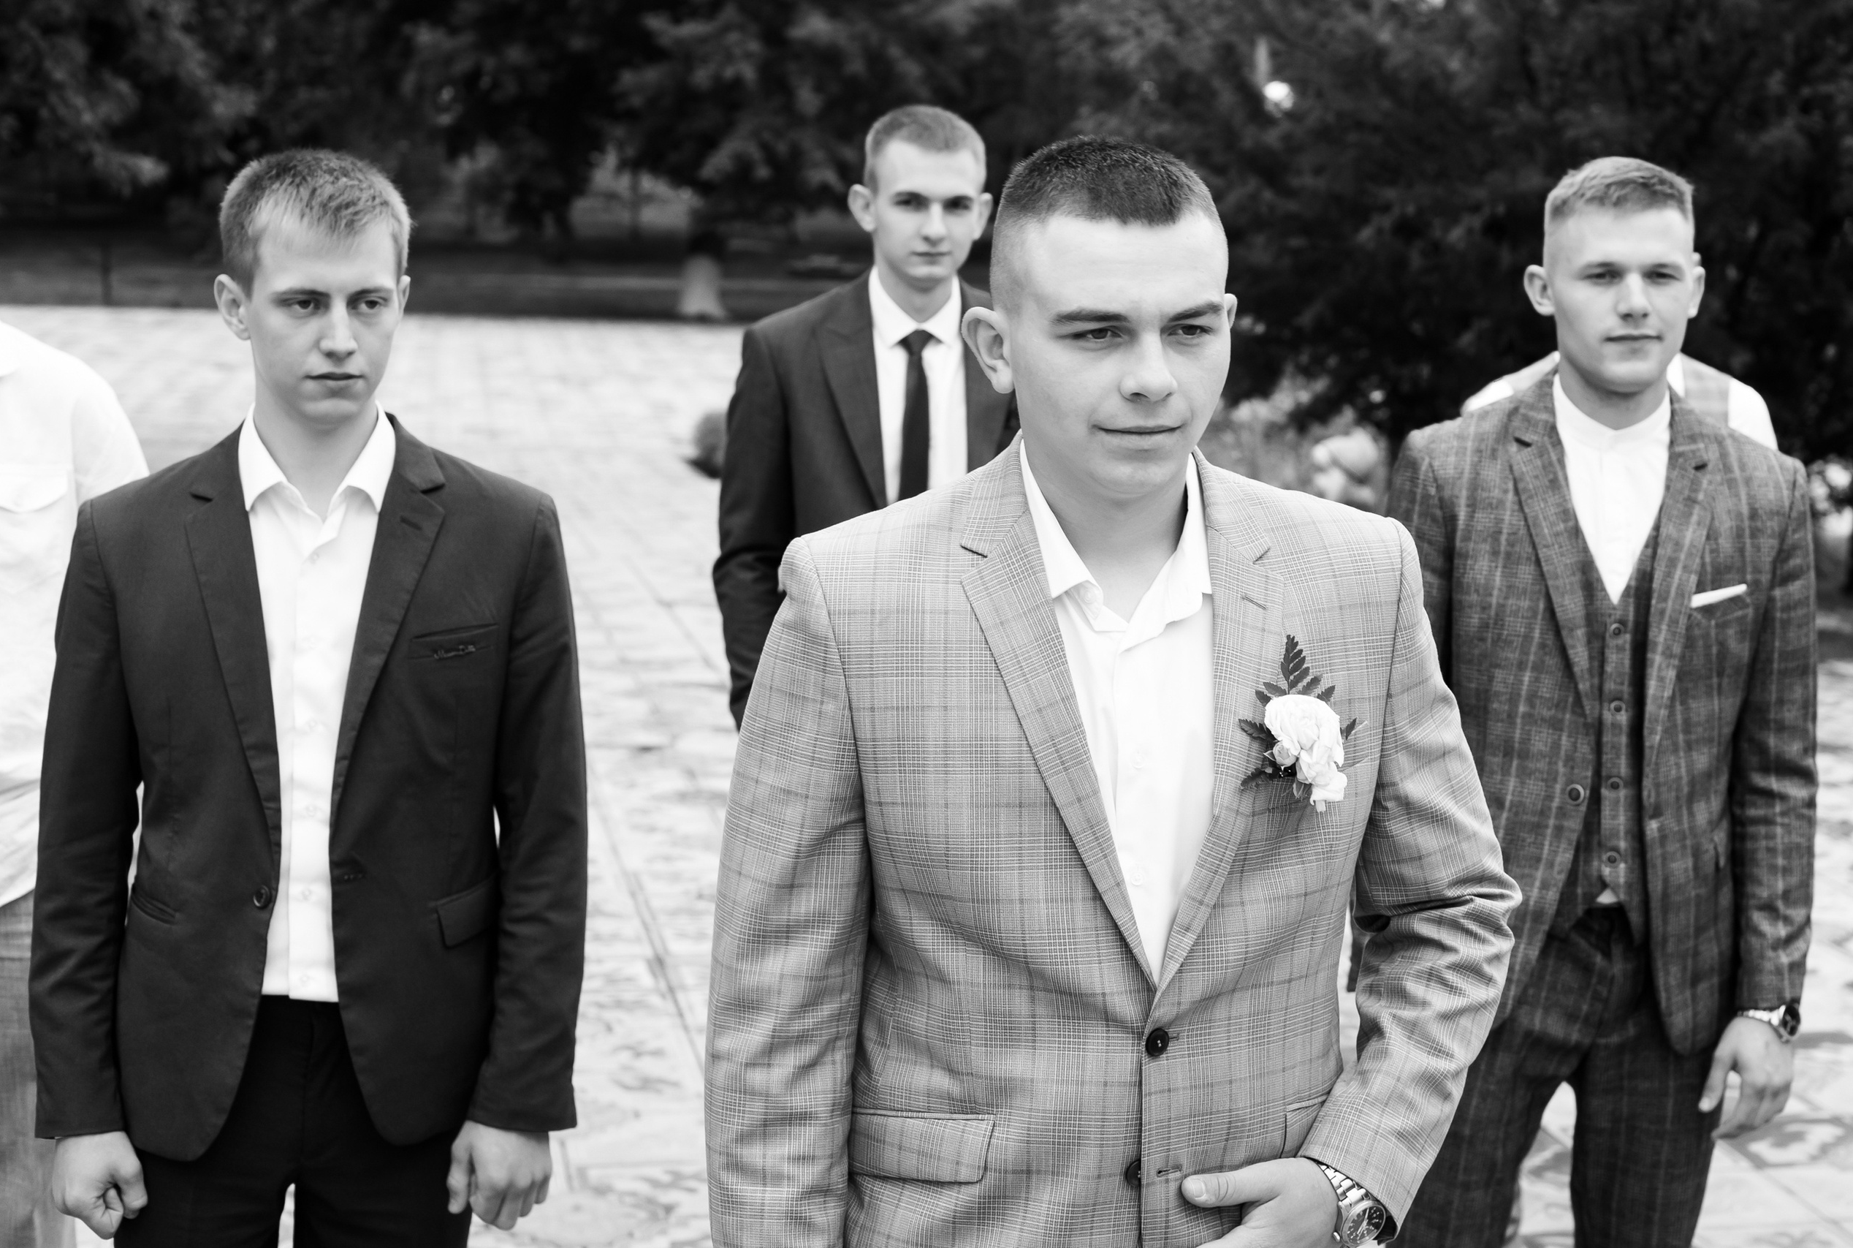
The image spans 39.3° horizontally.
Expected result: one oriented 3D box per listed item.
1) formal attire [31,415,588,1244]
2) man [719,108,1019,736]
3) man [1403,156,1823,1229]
[{"bbox_3d":[-0.580,0.550,2.537,0.540,1.500,0.310,-1,9,-7],"label":"formal attire"},{"bbox_3d":[0.000,0.257,3.463,0.550,1.850,0.330,0,9,2],"label":"man"},{"bbox_3d":[0.730,0.381,2.885,0.530,1.785,0.330,2,9,13],"label":"man"}]

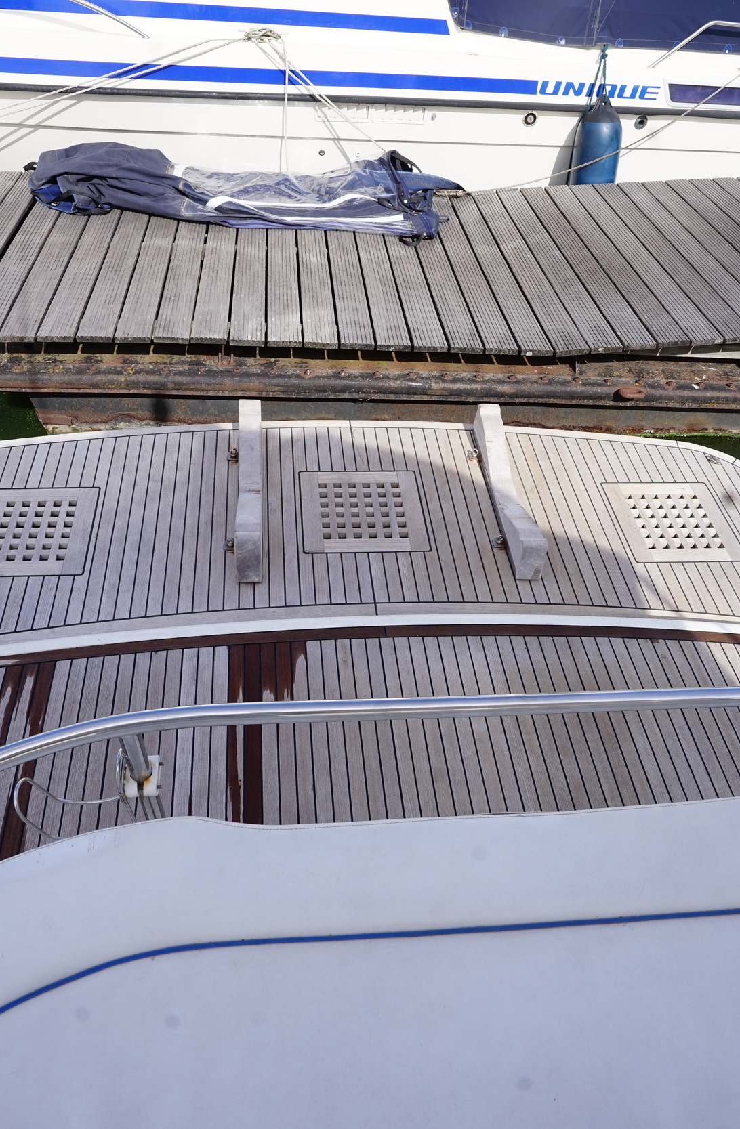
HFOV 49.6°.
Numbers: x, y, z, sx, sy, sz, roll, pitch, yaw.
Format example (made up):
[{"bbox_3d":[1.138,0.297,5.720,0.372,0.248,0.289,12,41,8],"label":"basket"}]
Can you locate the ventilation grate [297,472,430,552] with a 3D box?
[{"bbox_3d":[-0.030,-0.202,3.103,0.455,0.030,0.455,-1,47,-7],"label":"ventilation grate"}]

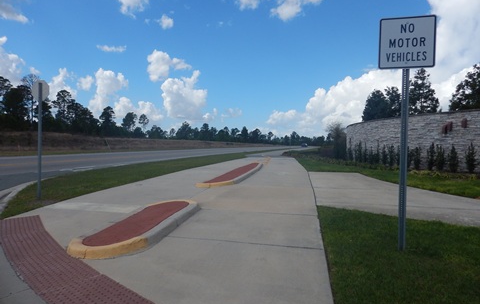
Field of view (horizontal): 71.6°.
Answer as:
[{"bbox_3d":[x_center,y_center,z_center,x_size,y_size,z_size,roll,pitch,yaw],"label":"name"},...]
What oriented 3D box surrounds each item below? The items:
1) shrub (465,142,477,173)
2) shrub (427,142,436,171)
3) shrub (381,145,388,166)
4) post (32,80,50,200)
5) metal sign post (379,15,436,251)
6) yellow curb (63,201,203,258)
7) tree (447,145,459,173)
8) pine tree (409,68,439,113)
[{"bbox_3d":[12.901,0.328,18.586,0.600,1.680,0.600,2,1,17],"label":"shrub"},{"bbox_3d":[12.046,0.281,20.886,0.530,1.750,0.530,2,1,17],"label":"shrub"},{"bbox_3d":[11.192,0.264,25.686,0.520,1.650,0.520,2,1,17],"label":"shrub"},{"bbox_3d":[-4.380,-0.264,7.300,0.457,2.600,0.070,2,1,14],"label":"post"},{"bbox_3d":[1.957,-0.205,3.960,0.610,2.770,0.070,1,1,13],"label":"metal sign post"},{"bbox_3d":[-1.372,1.057,5.190,0.794,0.135,3.308,1,1,7],"label":"yellow curb"},{"bbox_3d":[12.405,0.392,19.387,0.580,1.630,0.580,2,1,17],"label":"tree"},{"bbox_3d":[17.496,-3.432,32.075,3.600,9.100,3.600,2,1,17],"label":"pine tree"}]

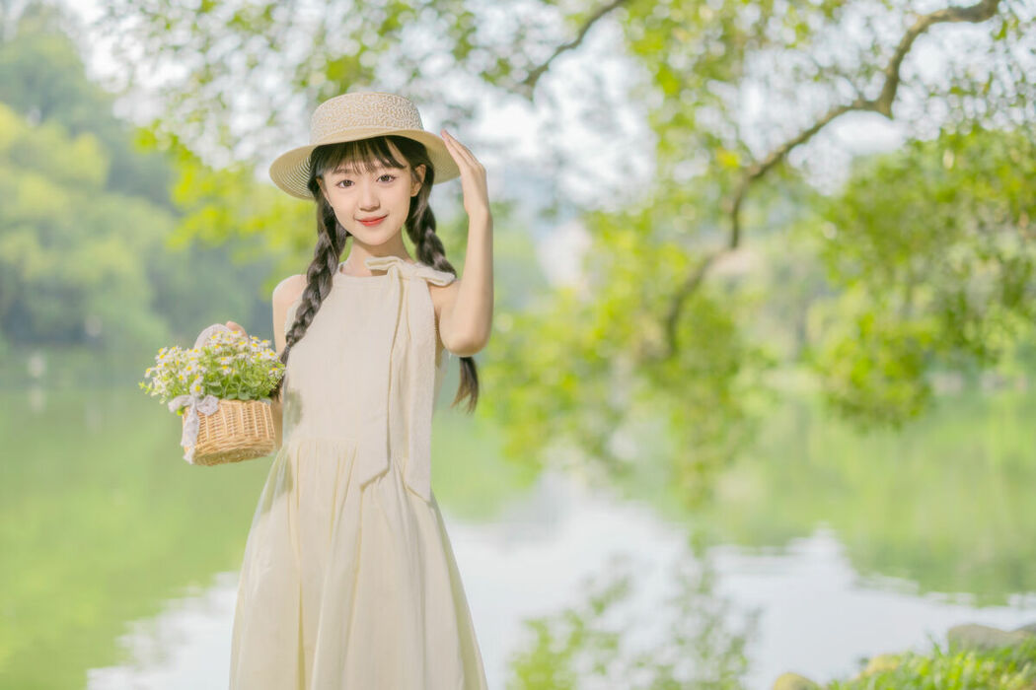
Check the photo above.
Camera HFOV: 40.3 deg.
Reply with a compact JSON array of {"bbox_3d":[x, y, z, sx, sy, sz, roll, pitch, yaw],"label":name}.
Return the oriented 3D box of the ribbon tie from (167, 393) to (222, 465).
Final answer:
[{"bbox_3d":[-0.541,0.140,2.360,0.088,0.118,0.045,0,0,9],"label":"ribbon tie"}]

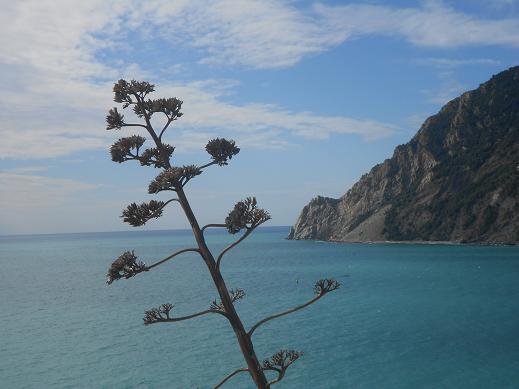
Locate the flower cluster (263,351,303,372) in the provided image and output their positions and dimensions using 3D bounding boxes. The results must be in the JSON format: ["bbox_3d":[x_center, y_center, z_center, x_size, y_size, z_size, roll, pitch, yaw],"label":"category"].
[{"bbox_3d":[0.163,1.184,5.950,0.278,0.151,0.222,-2,-2,0],"label":"flower cluster"}]

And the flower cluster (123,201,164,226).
[{"bbox_3d":[-0.822,0.135,5.950,0.292,0.179,0.248,-2,-2,0],"label":"flower cluster"}]

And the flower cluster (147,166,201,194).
[{"bbox_3d":[-0.585,-0.112,5.850,0.369,0.189,0.295,-2,-2,0],"label":"flower cluster"}]

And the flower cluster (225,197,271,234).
[{"bbox_3d":[-0.085,0.149,5.950,0.320,0.261,0.272,-2,-2,0],"label":"flower cluster"}]

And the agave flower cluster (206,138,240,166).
[{"bbox_3d":[-0.262,-0.305,6.100,0.242,0.197,0.242,-2,-2,0],"label":"agave flower cluster"}]

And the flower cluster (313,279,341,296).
[{"bbox_3d":[0.479,0.665,6.000,0.196,0.125,0.177,-2,-2,0],"label":"flower cluster"}]

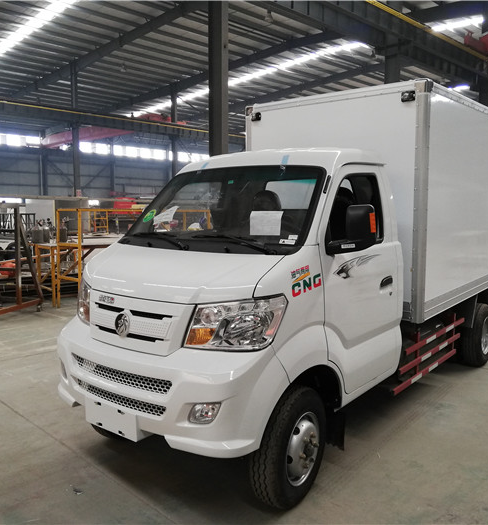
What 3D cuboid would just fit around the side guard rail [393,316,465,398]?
[{"bbox_3d":[1.659,0.752,4.593,0.059,0.364,1.724,5,9,38],"label":"side guard rail"}]

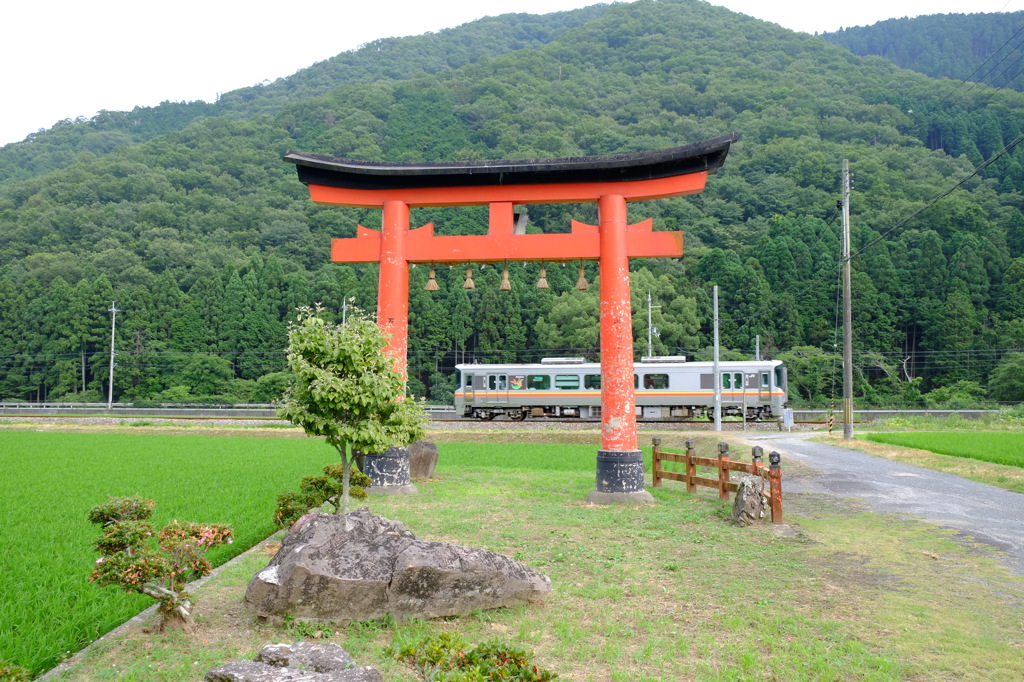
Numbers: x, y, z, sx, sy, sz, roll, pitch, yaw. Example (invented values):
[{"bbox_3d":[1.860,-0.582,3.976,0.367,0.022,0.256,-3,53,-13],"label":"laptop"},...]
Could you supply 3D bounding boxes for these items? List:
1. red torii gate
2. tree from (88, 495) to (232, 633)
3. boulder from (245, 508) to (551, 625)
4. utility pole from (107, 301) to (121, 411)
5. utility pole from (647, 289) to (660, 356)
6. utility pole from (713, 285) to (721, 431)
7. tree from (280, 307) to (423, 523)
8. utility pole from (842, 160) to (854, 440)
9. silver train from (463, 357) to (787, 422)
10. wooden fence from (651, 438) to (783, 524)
[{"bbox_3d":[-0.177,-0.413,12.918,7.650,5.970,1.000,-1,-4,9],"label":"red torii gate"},{"bbox_3d":[-2.420,1.542,5.397,1.000,0.940,0.780,1,-5,-17],"label":"tree"},{"bbox_3d":[-0.950,1.742,6.304,2.350,0.700,1.150,1,-5,-16],"label":"boulder"},{"bbox_3d":[-35.400,1.266,68.106,1.100,9.600,0.400,0,-4,-6],"label":"utility pole"},{"bbox_3d":[10.850,0.648,60.130,1.000,9.400,0.400,-1,-4,9],"label":"utility pole"},{"bbox_3d":[11.550,0.945,43.256,0.330,8.150,0.330,-1,-5,14],"label":"utility pole"},{"bbox_3d":[-1.940,0.934,9.205,1.800,2.760,1.700,1,-5,-11],"label":"tree"},{"bbox_3d":[13.720,-1.769,31.531,0.420,11.600,0.420,-2,-5,20],"label":"utility pole"},{"bbox_3d":[6.437,3.079,48.368,20.300,3.920,2.880,-1,-5,10],"label":"silver train"},{"bbox_3d":[3.250,2.069,12.076,0.450,0.940,4.350,1,-5,-11],"label":"wooden fence"}]

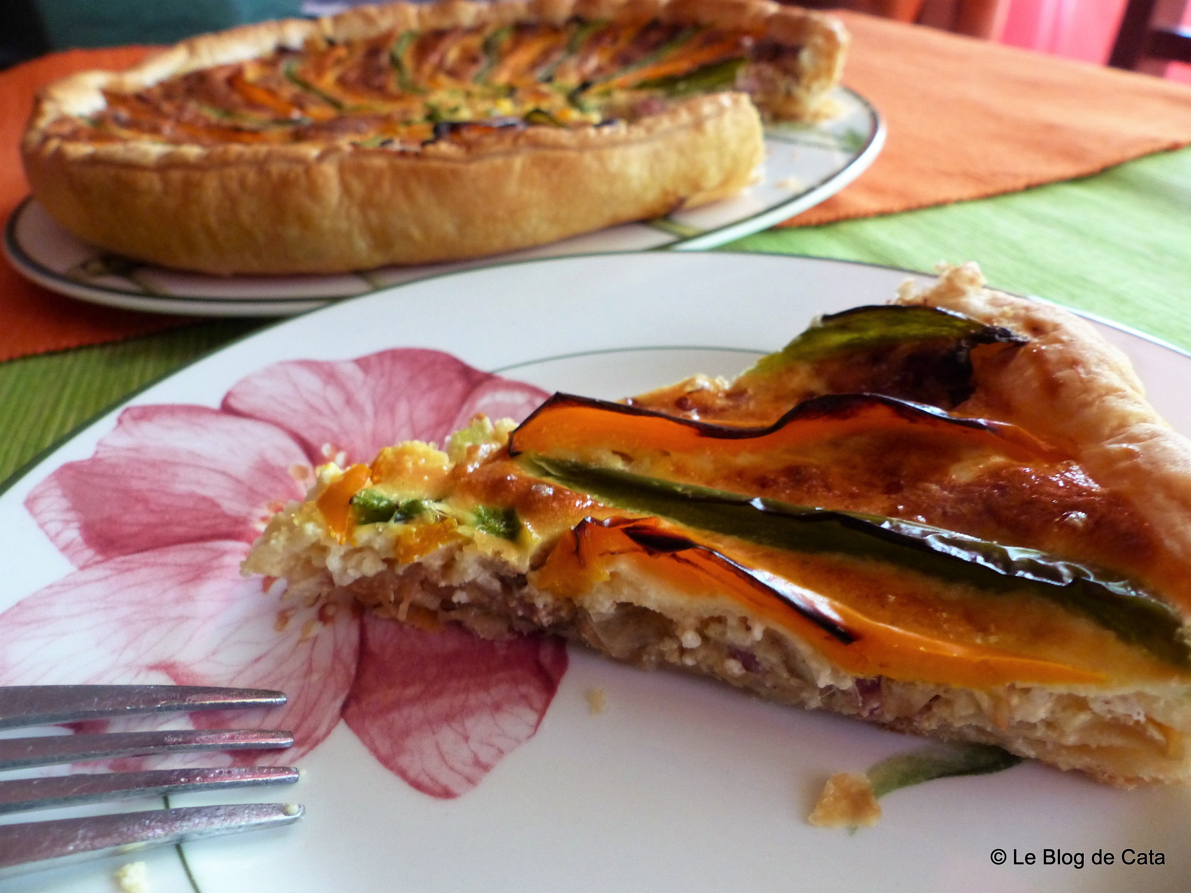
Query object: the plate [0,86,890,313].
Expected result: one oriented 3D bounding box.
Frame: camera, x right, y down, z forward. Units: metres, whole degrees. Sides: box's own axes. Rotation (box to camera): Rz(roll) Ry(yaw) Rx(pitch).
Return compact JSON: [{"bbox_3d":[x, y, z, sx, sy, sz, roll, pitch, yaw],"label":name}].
[{"bbox_3d":[-0.055,-0.118,0.349,0.324,0.021,0.324,-4,33,3],"label":"plate"}]

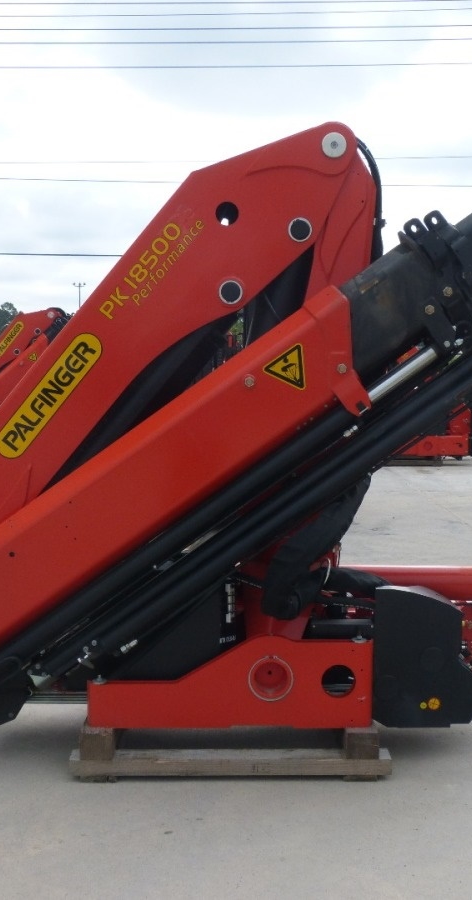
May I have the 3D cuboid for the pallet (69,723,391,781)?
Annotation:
[{"bbox_3d":[-0.020,1.052,4.559,1.140,0.185,0.880,0,4,0],"label":"pallet"}]

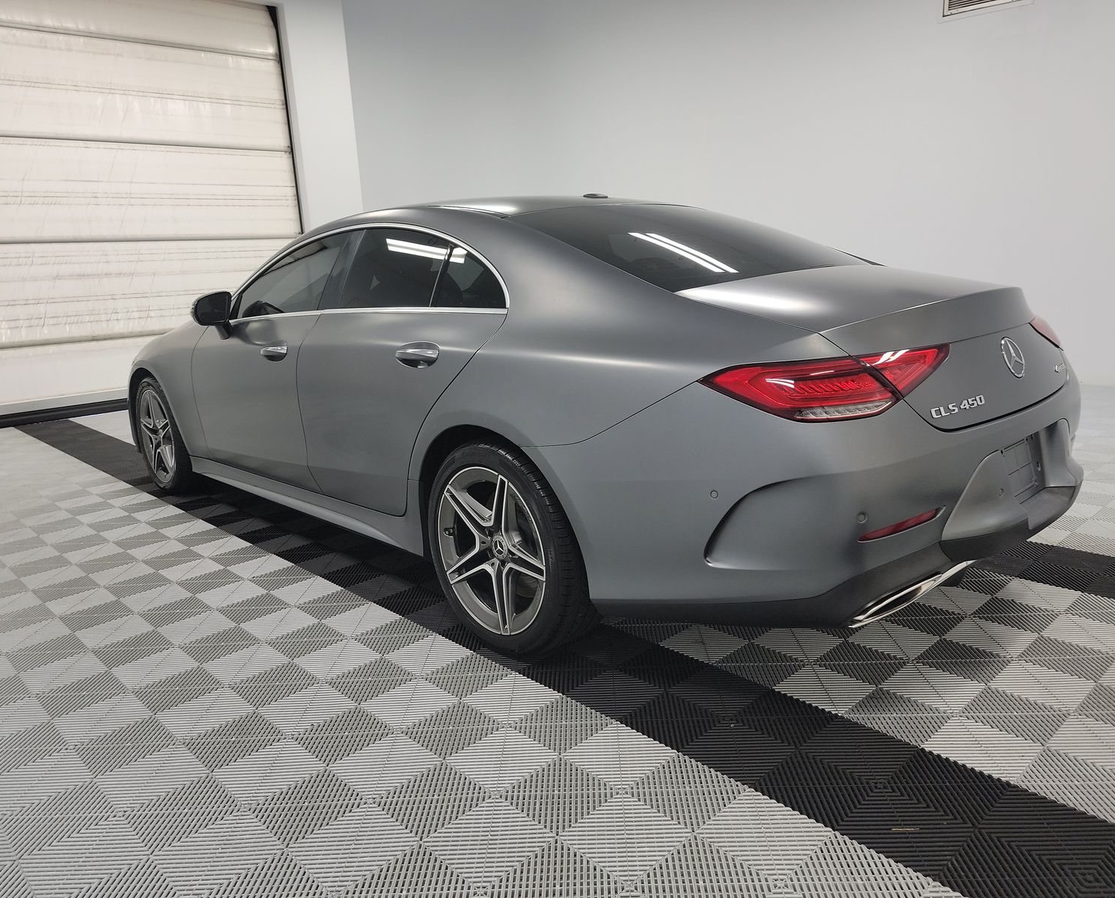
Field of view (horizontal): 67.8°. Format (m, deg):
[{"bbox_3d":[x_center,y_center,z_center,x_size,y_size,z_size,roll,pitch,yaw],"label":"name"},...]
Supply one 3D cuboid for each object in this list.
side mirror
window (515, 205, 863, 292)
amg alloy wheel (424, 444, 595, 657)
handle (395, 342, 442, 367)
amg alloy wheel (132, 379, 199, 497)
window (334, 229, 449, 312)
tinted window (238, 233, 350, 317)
[{"bbox_3d":[-1.516,-0.594,3.628,0.190,0.185,0.140,-15,17,-40],"label":"side mirror"},{"bbox_3d":[0.450,-0.721,2.818,1.070,0.090,0.820,-15,36,-40],"label":"window"},{"bbox_3d":[-0.121,0.274,2.522,0.265,0.668,0.668,-15,17,-40],"label":"amg alloy wheel"},{"bbox_3d":[-0.430,-0.289,2.557,0.055,0.075,0.230,-15,17,-40],"label":"handle"},{"bbox_3d":[-2.126,-0.091,4.640,0.245,0.668,0.668,-15,18,-42],"label":"amg alloy wheel"},{"bbox_3d":[-0.562,-0.637,2.883,0.650,0.320,0.070,11,-10,47],"label":"window"},{"bbox_3d":[-1.128,-0.722,3.512,0.070,0.335,0.840,24,-11,-40],"label":"tinted window"}]

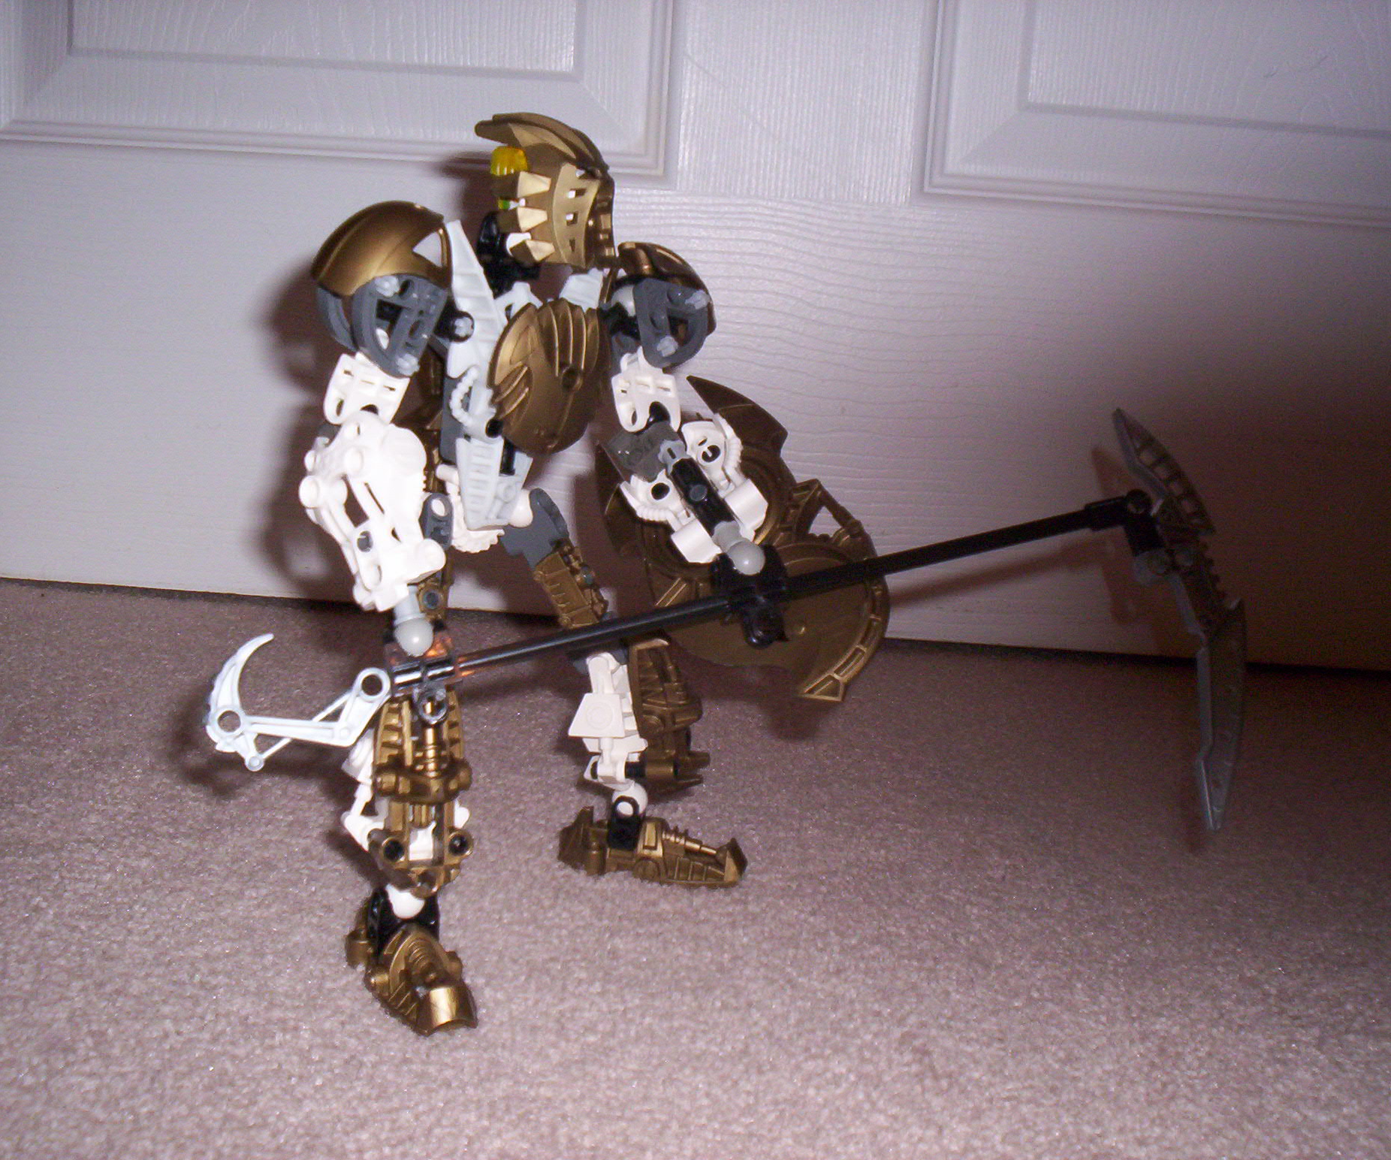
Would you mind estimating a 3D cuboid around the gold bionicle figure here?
[{"bbox_3d":[-0.035,-0.015,0.460,0.120,0.219,0.165,13,15,38],"label":"gold bionicle figure"}]

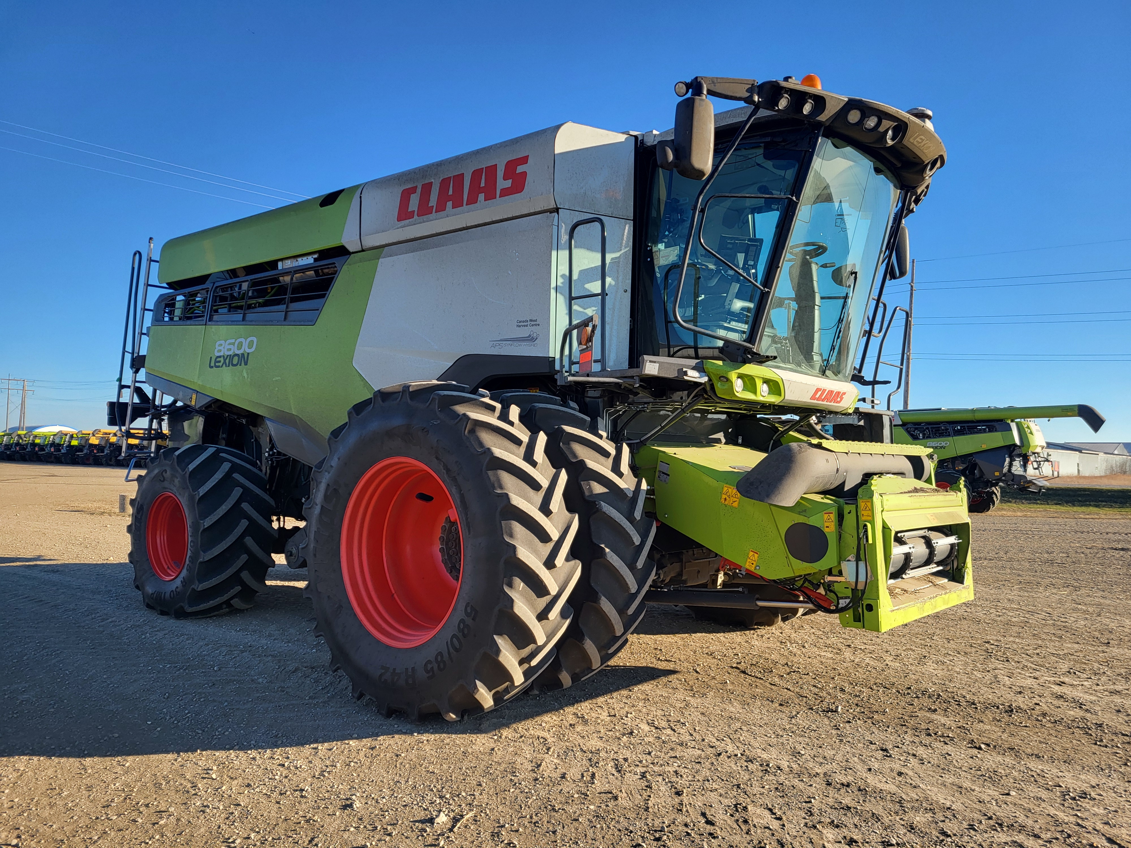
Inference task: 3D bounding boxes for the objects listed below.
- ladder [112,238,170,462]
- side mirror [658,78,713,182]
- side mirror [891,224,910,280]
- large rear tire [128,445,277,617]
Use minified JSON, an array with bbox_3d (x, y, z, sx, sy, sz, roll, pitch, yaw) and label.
[{"bbox_3d":[-5.075,-0.881,10.267,0.600,2.600,0.450,11,4,40],"label":"ladder"},{"bbox_3d":[0.717,-1.747,5.050,0.310,0.560,0.150,2,-3,-22],"label":"side mirror"},{"bbox_3d":[2.976,-1.534,7.580,0.130,0.500,0.210,1,-2,7],"label":"side mirror"},{"bbox_3d":[-3.504,1.054,8.144,1.620,1.610,0.680,-1,-3,40],"label":"large rear tire"}]

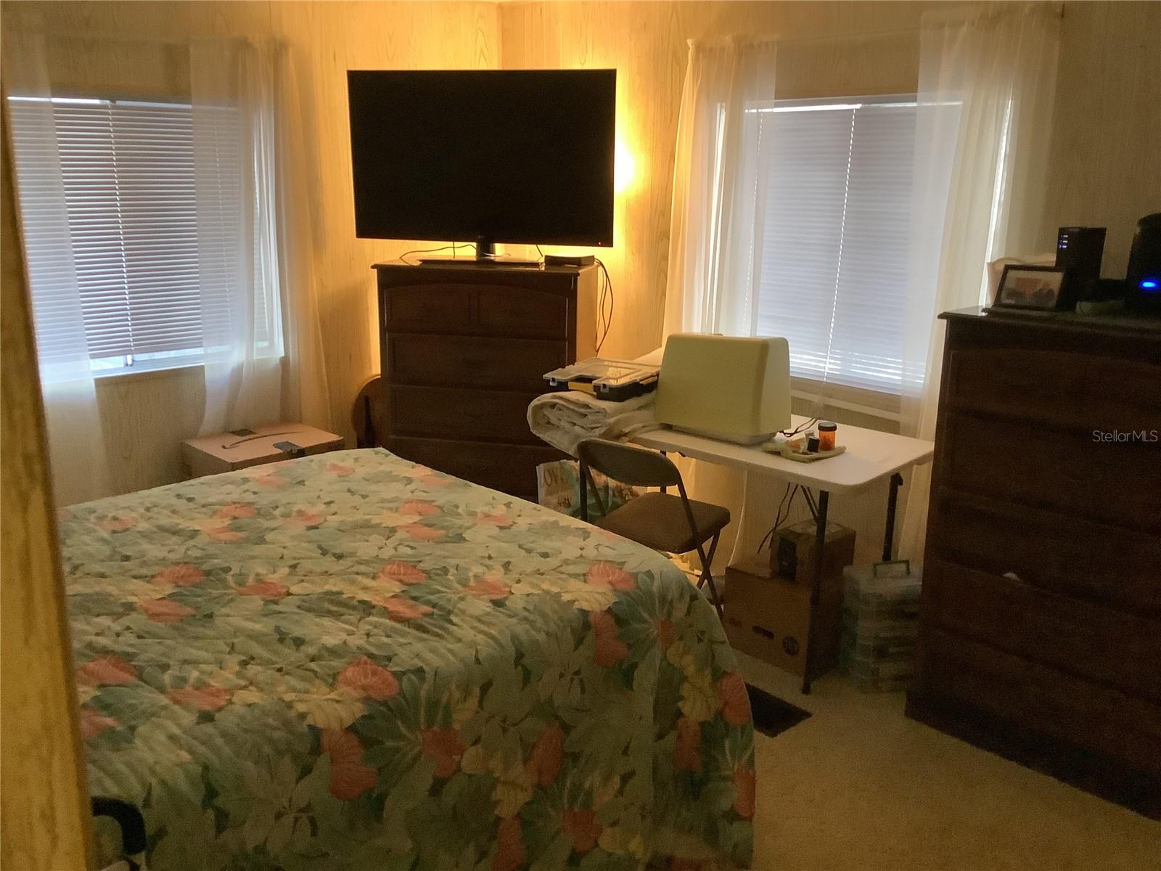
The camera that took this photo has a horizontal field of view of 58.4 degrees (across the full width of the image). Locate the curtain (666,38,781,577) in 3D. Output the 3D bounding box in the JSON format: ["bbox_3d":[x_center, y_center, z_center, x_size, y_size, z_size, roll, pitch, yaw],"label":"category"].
[{"bbox_3d":[0.571,-0.566,4.442,0.130,2.150,0.560,-11,19,-39],"label":"curtain"}]

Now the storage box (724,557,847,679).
[{"bbox_3d":[0.736,0.627,3.735,0.340,0.305,0.290,13,19,40],"label":"storage box"}]

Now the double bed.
[{"bbox_3d":[-0.901,0.660,2.827,2.100,0.630,1.820,-11,19,-39],"label":"double bed"}]

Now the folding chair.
[{"bbox_3d":[0.274,0.362,3.814,0.460,0.760,0.500,10,17,32],"label":"folding chair"}]

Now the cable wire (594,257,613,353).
[{"bbox_3d":[0.104,-0.574,4.583,0.100,0.440,0.090,3,15,9],"label":"cable wire"}]

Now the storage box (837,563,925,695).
[{"bbox_3d":[1.074,0.639,3.577,0.310,0.370,0.240,0,14,-5],"label":"storage box"}]

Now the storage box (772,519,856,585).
[{"bbox_3d":[0.820,0.409,3.655,0.185,0.158,0.220,14,19,41],"label":"storage box"}]

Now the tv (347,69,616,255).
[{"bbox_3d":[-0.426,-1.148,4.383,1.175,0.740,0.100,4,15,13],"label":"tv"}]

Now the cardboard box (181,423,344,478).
[{"bbox_3d":[-1.425,0.228,4.751,0.420,0.420,0.570,14,19,42],"label":"cardboard box"}]

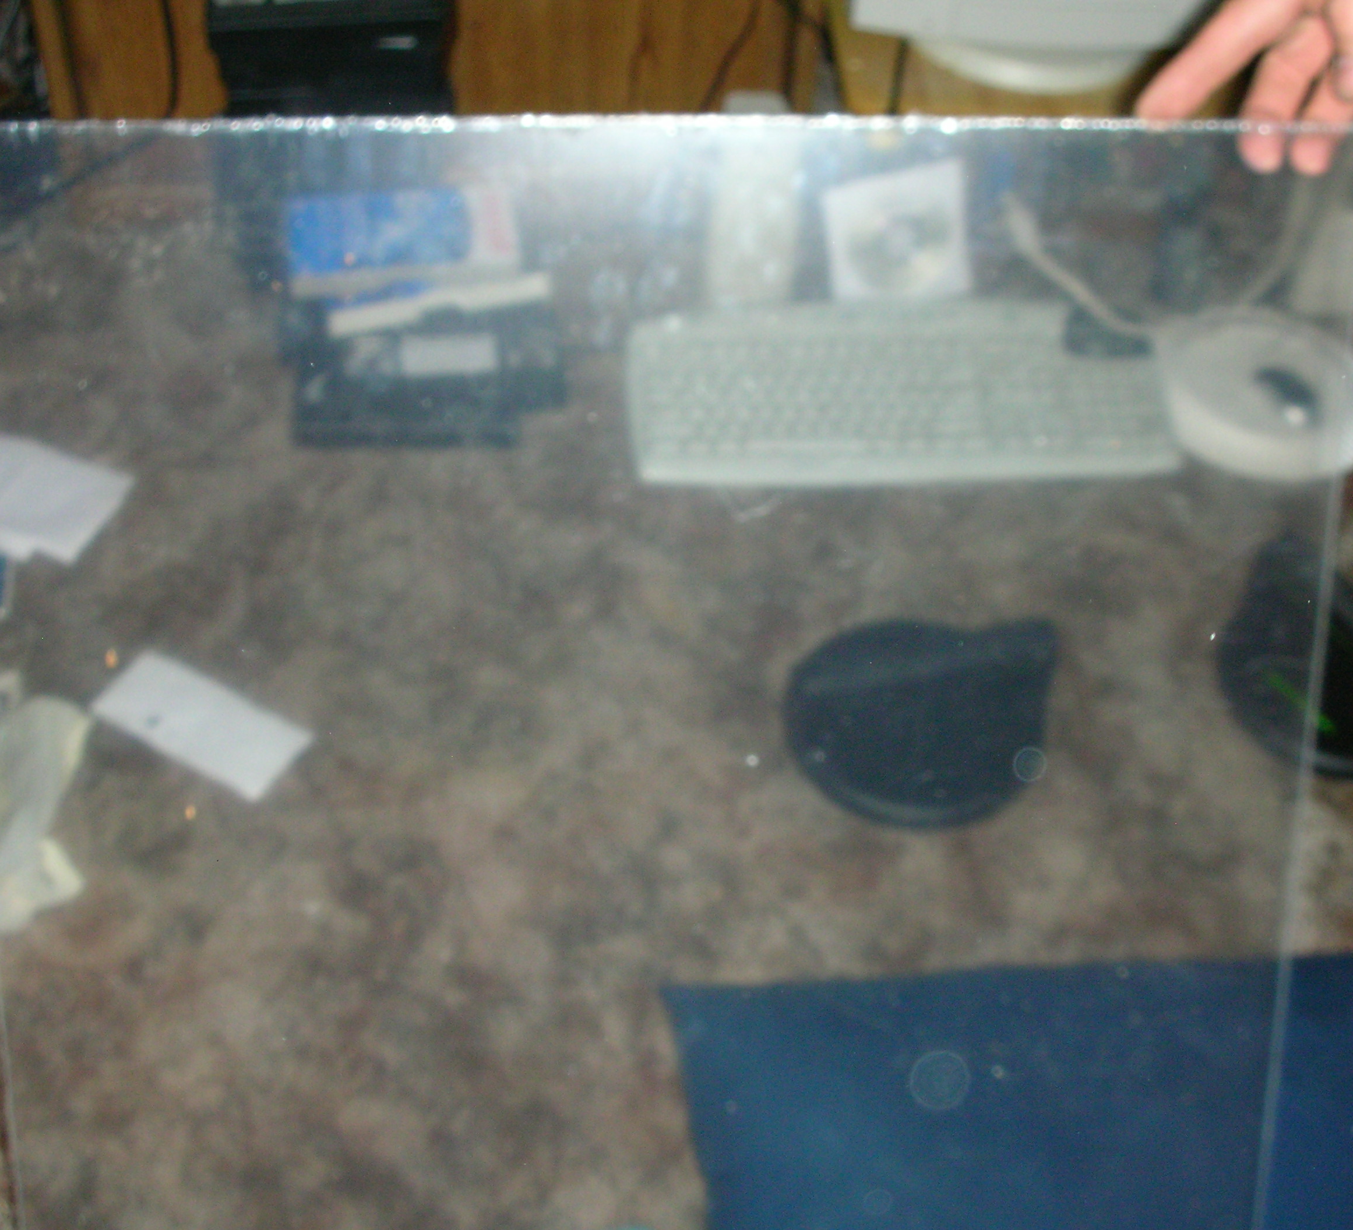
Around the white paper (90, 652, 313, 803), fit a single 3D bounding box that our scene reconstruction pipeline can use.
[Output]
[{"bbox_3d":[-0.356,0.079,1.631,0.158,0.008,0.070,25,53,20],"label":"white paper"}]

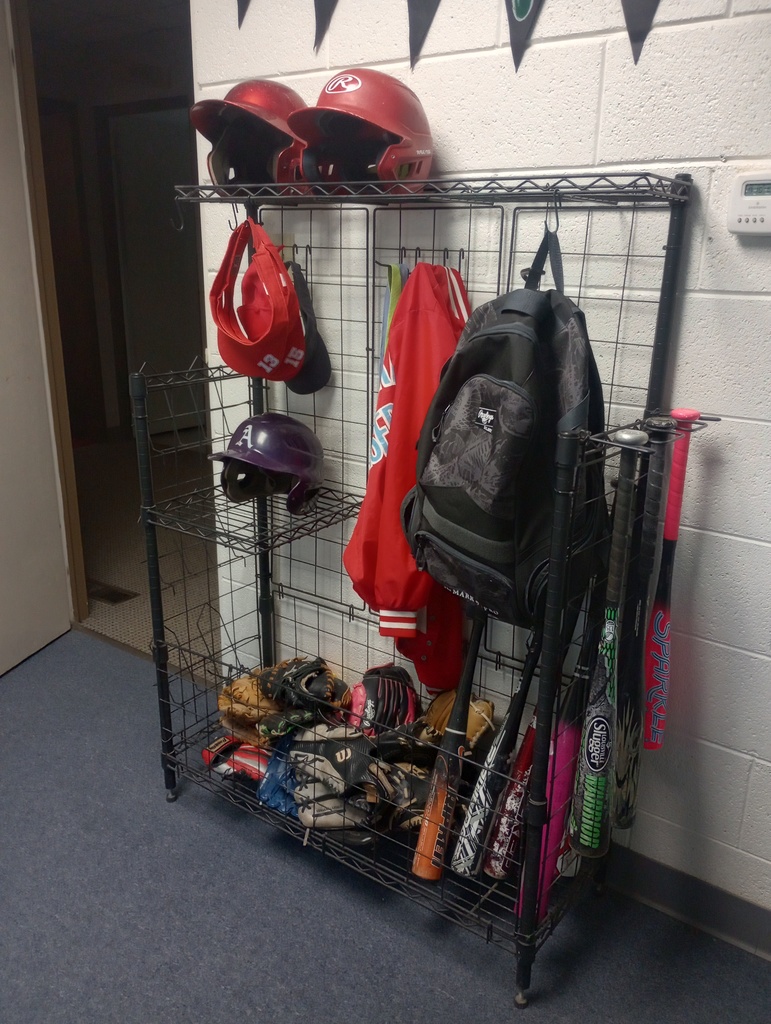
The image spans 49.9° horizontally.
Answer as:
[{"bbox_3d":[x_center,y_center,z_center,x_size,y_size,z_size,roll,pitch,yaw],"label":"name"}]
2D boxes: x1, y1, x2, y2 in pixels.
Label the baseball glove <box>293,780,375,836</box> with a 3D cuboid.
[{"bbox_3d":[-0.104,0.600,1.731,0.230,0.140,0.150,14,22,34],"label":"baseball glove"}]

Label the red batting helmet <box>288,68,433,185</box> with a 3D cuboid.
[{"bbox_3d":[-0.047,-0.678,1.497,0.220,0.220,0.285,16,23,39],"label":"red batting helmet"}]

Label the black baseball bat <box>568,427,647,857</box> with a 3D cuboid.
[{"bbox_3d":[0.347,0.230,1.283,0.064,0.714,0.064,13,21,34],"label":"black baseball bat"}]

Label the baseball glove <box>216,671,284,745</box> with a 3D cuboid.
[{"bbox_3d":[-0.309,0.476,2.001,0.220,0.170,0.200,-4,18,-17],"label":"baseball glove"}]

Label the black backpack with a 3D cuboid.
[{"bbox_3d":[0.201,-0.144,1.358,0.200,0.610,0.290,-13,22,-37],"label":"black backpack"}]

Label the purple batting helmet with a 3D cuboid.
[{"bbox_3d":[-0.256,-0.109,1.781,0.205,0.205,0.270,15,22,37],"label":"purple batting helmet"}]

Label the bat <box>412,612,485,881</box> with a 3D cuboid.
[{"bbox_3d":[0.154,0.332,1.594,0.057,0.740,0.057,12,1,35],"label":"bat"}]

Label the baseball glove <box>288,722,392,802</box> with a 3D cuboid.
[{"bbox_3d":[-0.098,0.557,1.801,0.245,0.190,0.130,1,-12,0],"label":"baseball glove"}]

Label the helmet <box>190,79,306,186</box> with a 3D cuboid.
[{"bbox_3d":[-0.263,-0.748,1.646,0.205,0.220,0.285,10,8,27],"label":"helmet"}]

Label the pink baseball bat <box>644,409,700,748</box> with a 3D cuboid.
[{"bbox_3d":[0.495,0.136,1.472,0.059,0.644,0.059,13,21,34],"label":"pink baseball bat"}]

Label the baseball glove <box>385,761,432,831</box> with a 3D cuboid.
[{"bbox_3d":[0.061,0.576,1.686,0.200,0.160,0.170,14,22,34],"label":"baseball glove"}]

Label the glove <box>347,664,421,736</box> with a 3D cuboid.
[{"bbox_3d":[-0.004,0.430,1.834,0.185,0.225,0.120,9,-12,20],"label":"glove"}]

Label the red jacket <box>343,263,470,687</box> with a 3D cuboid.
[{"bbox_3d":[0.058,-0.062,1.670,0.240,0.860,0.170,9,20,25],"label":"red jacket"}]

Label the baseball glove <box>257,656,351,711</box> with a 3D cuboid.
[{"bbox_3d":[-0.187,0.392,1.895,0.250,0.130,0.180,14,22,34],"label":"baseball glove"}]

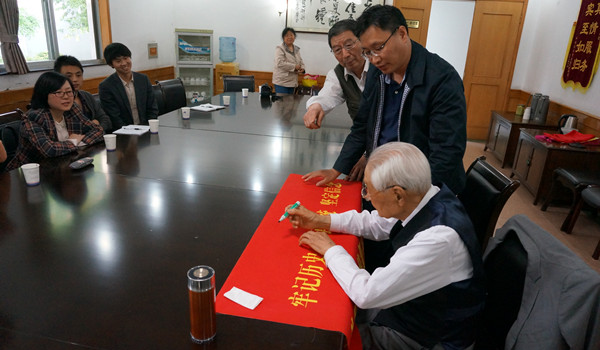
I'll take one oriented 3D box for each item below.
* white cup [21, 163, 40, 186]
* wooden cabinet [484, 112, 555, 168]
[{"bbox_3d":[-1.297,0.005,1.937,0.074,0.090,0.074,2,19,-1],"label":"white cup"},{"bbox_3d":[2.957,-0.475,5.470,0.480,0.585,0.900,6,19,11],"label":"wooden cabinet"}]

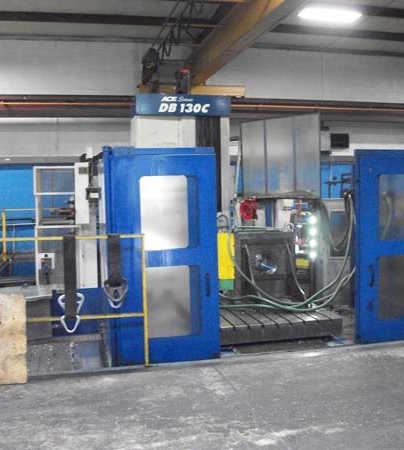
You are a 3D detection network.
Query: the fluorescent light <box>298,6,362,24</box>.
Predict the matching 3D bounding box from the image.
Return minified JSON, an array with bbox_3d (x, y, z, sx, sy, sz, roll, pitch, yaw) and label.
[{"bbox_3d":[2.270,-3.701,9.800,1.220,0.110,0.320,-3,5,-18],"label":"fluorescent light"}]

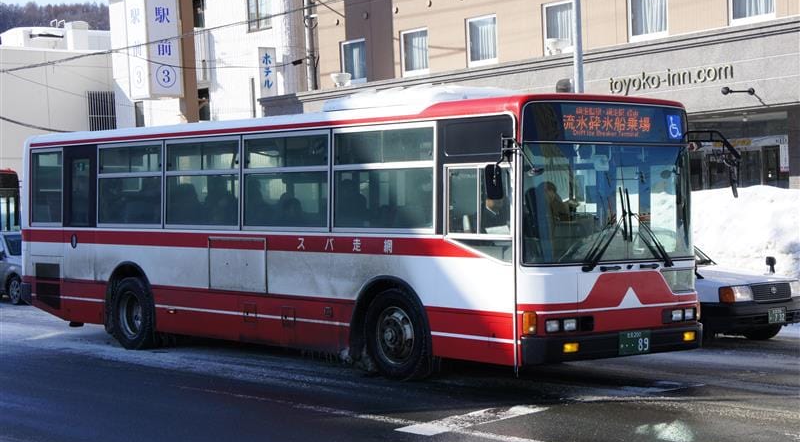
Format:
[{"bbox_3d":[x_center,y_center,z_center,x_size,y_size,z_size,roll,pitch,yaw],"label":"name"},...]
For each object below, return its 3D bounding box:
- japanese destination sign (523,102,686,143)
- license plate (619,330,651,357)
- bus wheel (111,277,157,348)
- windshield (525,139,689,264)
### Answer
[{"bbox_3d":[1.901,-0.842,11.666,2.060,0.350,0.160,0,-2,-42],"label":"japanese destination sign"},{"bbox_3d":[2.048,1.057,11.574,0.440,0.220,0.030,0,1,-42],"label":"license plate"},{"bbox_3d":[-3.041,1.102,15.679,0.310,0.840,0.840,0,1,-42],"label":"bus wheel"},{"bbox_3d":[1.921,-0.162,11.650,2.140,1.030,0.220,0,-2,-42],"label":"windshield"}]

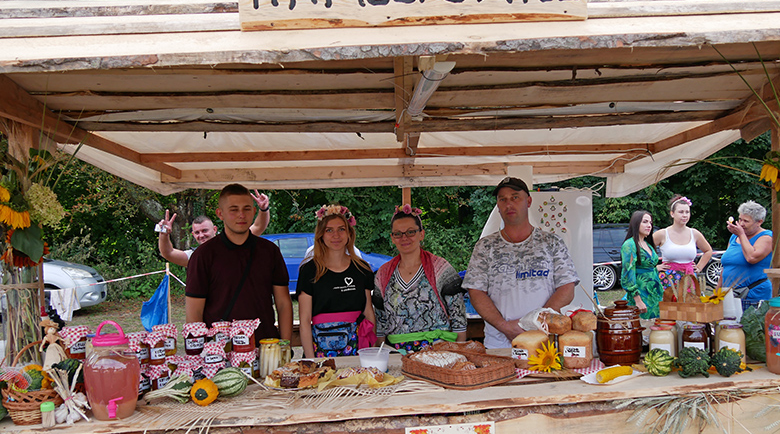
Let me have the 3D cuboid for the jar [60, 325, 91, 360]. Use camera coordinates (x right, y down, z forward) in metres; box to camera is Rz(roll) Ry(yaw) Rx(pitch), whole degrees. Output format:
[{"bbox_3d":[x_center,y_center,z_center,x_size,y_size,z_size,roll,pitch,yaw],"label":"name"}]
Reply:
[{"bbox_3d":[-1.226,0.499,2.460,0.105,0.122,0.105,-3,1,-20],"label":"jar"}]

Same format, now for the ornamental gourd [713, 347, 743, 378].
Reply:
[{"bbox_3d":[1.235,0.536,2.310,0.105,0.105,0.098,-1,2,28],"label":"ornamental gourd"}]

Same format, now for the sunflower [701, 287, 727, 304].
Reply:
[{"bbox_3d":[1.291,0.315,2.520,0.105,0.070,0.090,-2,1,3],"label":"sunflower"}]

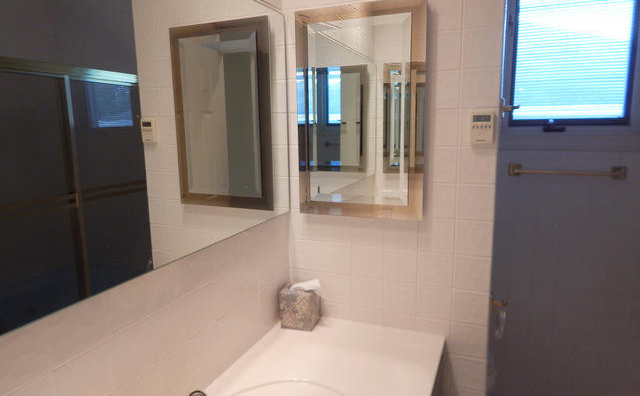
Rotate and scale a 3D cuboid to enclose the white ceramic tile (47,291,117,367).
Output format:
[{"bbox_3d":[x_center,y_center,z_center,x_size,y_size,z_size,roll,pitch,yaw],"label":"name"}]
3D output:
[{"bbox_3d":[-0.421,0.219,0.705,0.010,0.106,0.107,3,10,23],"label":"white ceramic tile"}]

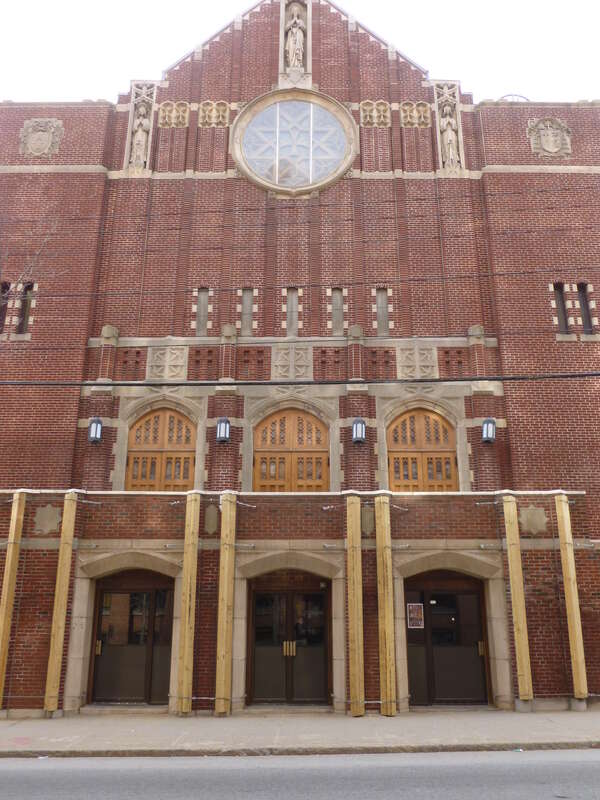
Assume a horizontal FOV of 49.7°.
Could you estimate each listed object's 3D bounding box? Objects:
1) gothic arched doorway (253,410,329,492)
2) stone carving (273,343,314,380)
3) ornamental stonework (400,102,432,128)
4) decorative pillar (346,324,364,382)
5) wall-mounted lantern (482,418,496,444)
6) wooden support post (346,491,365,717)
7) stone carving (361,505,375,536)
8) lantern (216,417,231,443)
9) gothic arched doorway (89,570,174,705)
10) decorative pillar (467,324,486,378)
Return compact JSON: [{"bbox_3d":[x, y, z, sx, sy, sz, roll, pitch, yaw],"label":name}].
[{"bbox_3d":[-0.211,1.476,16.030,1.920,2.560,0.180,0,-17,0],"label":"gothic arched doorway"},{"bbox_3d":[-0.194,-0.970,16.796,1.060,1.019,0.120,0,-17,0],"label":"stone carving"},{"bbox_3d":[3.465,-8.448,19.280,0.935,0.987,0.150,0,-17,0],"label":"ornamental stonework"},{"bbox_3d":[1.413,-1.118,16.418,0.401,1.523,0.420,0,-18,0],"label":"decorative pillar"},{"bbox_3d":[4.567,0.771,15.589,0.310,0.636,0.300,0,-17,0],"label":"wall-mounted lantern"},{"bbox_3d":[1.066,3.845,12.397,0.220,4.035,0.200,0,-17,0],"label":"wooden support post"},{"bbox_3d":[1.362,2.421,13.045,0.271,0.637,0.080,0,-17,0],"label":"stone carving"},{"bbox_3d":[-1.844,0.773,15.791,0.351,0.636,0.300,0,-17,0],"label":"lantern"},{"bbox_3d":[-3.401,4.802,13.230,1.591,2.582,0.150,0,-17,0],"label":"gothic arched doorway"},{"bbox_3d":[4.575,-1.197,16.793,0.428,1.471,0.350,0,-17,0],"label":"decorative pillar"}]

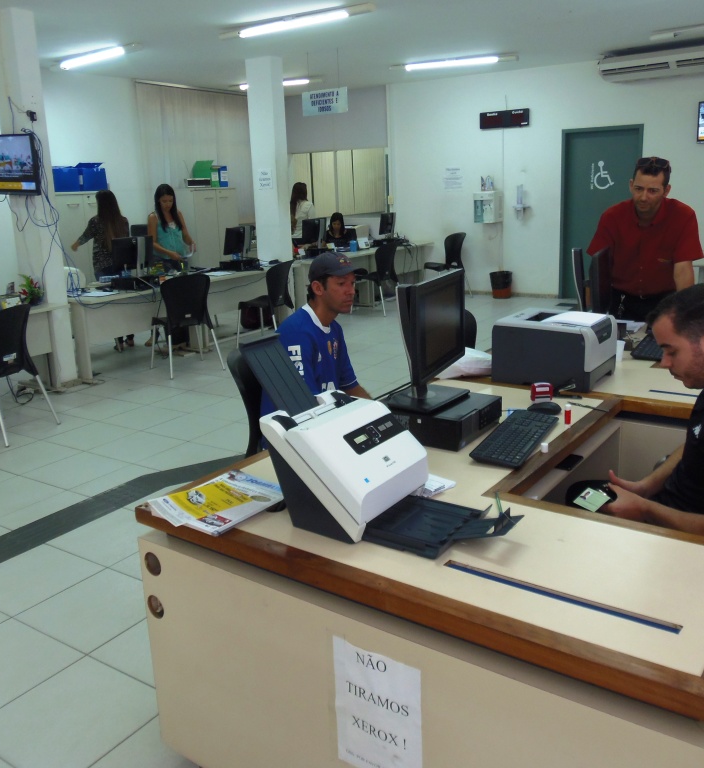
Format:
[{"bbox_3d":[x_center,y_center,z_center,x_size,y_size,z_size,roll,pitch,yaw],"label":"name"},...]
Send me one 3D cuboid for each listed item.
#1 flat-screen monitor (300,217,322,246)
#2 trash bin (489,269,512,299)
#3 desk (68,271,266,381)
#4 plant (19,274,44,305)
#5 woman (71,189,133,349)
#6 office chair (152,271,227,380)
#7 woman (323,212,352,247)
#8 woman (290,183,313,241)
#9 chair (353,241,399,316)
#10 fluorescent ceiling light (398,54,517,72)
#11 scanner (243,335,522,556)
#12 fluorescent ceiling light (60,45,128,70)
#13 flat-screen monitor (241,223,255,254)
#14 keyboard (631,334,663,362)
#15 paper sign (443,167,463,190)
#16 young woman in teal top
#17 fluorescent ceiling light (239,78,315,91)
[{"bbox_3d":[-0.408,-1.834,8.650,0.170,0.360,0.460,8,18,32],"label":"flat-screen monitor"},{"bbox_3d":[2.129,-1.433,10.087,0.314,0.390,0.314,8,18,32],"label":"trash bin"},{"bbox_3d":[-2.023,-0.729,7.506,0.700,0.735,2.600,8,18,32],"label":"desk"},{"bbox_3d":[-2.479,-0.724,5.500,0.200,0.230,0.200,-5,15,-11],"label":"plant"},{"bbox_3d":[-2.617,-1.184,7.457,0.580,1.640,0.420,-12,18,-36],"label":"woman"},{"bbox_3d":[-1.492,-0.536,6.275,0.510,0.840,0.550,-12,18,-32],"label":"office chair"},{"bbox_3d":[-0.195,-1.950,10.796,0.500,1.260,0.700,-2,15,-3],"label":"woman"},{"bbox_3d":[-0.666,-1.933,9.839,0.440,1.630,0.300,-9,16,-24],"label":"woman"},{"bbox_3d":[0.291,-1.327,8.922,0.550,0.860,0.500,8,18,32],"label":"chair"},{"bbox_3d":[1.262,-3.844,8.490,1.400,0.080,0.140,8,17,32],"label":"fluorescent ceiling light"},{"bbox_3d":[0.066,0.119,1.601,0.670,0.385,0.310,8,17,32],"label":"scanner"},{"bbox_3d":[-2.802,-3.526,7.667,1.300,0.080,0.140,8,17,32],"label":"fluorescent ceiling light"},{"bbox_3d":[-1.154,-1.505,7.550,0.170,0.360,0.460,8,18,32],"label":"flat-screen monitor"},{"bbox_3d":[1.440,-0.187,3.356,0.150,0.030,0.450,7,17,29],"label":"keyboard"},{"bbox_3d":[1.416,-2.891,10.002,0.290,0.340,0.010,8,17,32],"label":"paper sign"},{"bbox_3d":[-1.952,-1.278,7.720,0.460,1.660,0.380,-15,20,-40],"label":"young woman in teal top"},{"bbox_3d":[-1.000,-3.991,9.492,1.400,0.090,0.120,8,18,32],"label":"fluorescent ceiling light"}]

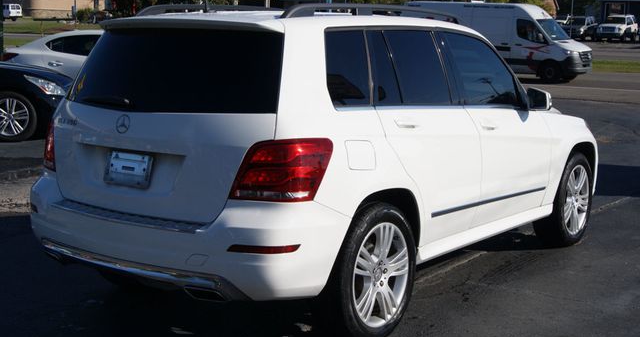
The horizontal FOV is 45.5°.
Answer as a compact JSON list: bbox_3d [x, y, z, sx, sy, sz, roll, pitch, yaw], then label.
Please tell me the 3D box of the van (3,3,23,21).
[{"bbox_3d":[-38.092,-18.781,92.000,5.400,2.100,2.000,6,10,29],"label":"van"}]

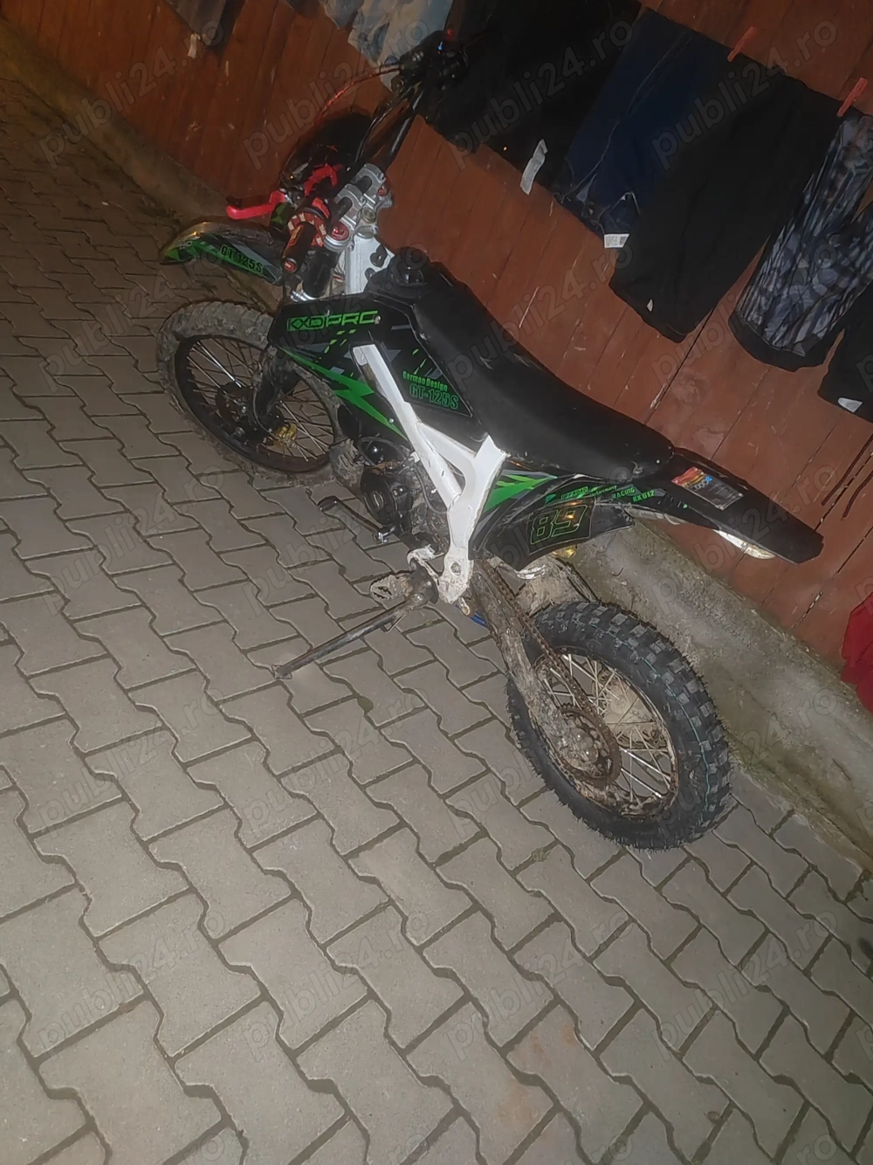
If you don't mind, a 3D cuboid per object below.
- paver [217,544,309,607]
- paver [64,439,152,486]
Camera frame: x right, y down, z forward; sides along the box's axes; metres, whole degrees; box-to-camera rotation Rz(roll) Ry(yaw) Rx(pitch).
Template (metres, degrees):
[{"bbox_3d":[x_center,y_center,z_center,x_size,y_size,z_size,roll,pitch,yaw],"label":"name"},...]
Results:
[{"bbox_3d":[-0.422,0.000,2.191,0.197,0.060,0.162,43,34,26],"label":"paver"},{"bbox_3d":[-0.840,-0.283,2.303,0.197,0.060,0.162,43,34,26],"label":"paver"}]

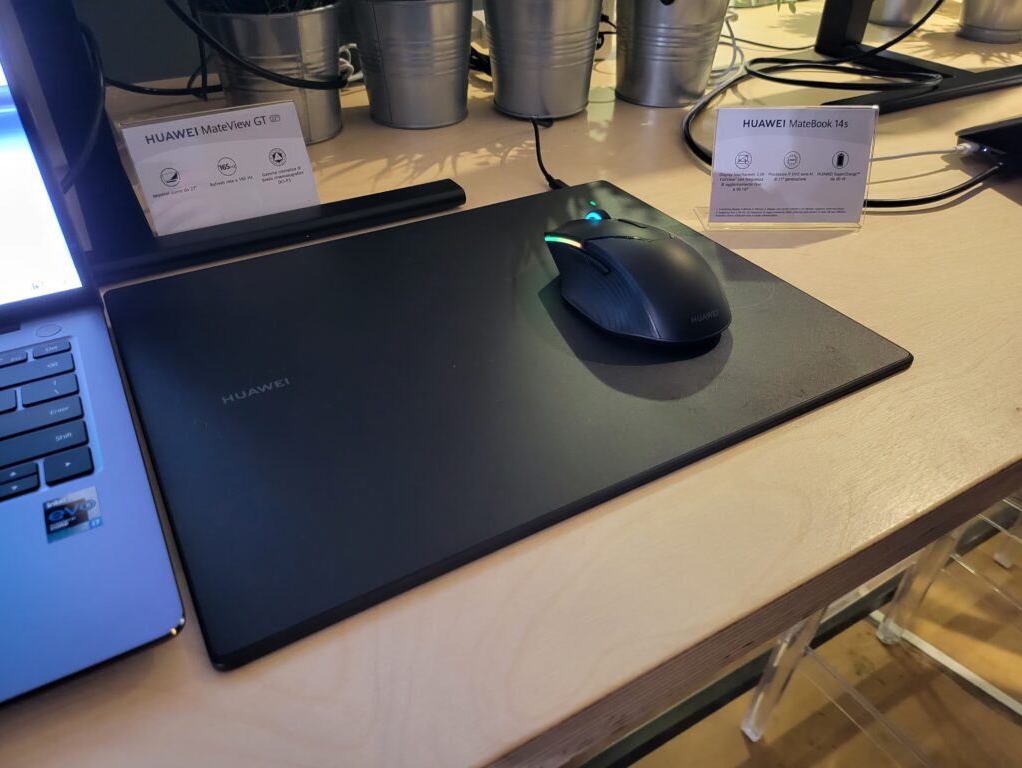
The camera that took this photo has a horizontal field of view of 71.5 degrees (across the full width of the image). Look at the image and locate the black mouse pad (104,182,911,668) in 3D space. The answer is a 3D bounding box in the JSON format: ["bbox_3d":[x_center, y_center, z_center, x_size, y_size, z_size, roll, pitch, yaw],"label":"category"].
[{"bbox_3d":[-0.012,-0.031,0.381,0.343,0.008,0.264,-19,42,-24],"label":"black mouse pad"}]

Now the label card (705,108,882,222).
[{"bbox_3d":[0.190,-0.147,0.483,0.107,0.077,0.005,0,19,-2],"label":"label card"}]

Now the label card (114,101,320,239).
[{"bbox_3d":[-0.181,-0.135,0.459,0.107,0.077,0.005,-21,24,-26],"label":"label card"}]

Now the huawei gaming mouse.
[{"bbox_3d":[0.066,-0.063,0.385,0.070,0.040,0.121,-19,42,-24],"label":"huawei gaming mouse"}]

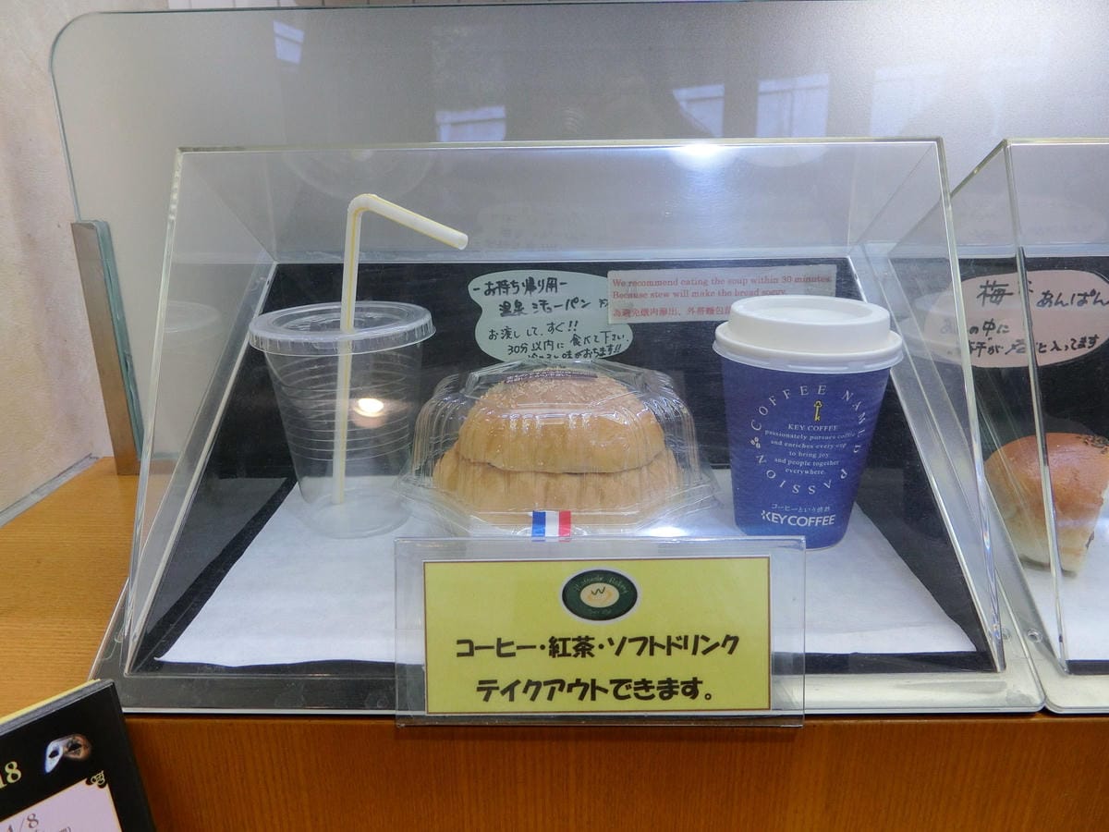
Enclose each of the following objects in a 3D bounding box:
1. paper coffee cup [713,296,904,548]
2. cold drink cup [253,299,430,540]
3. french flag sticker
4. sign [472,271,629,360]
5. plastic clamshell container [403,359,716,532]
[{"bbox_3d":[0.115,0.003,0.379,0.084,0.107,0.084,4,20,14],"label":"paper coffee cup"},{"bbox_3d":[-0.102,0.002,0.398,0.086,0.102,0.086,-1,19,0],"label":"cold drink cup"},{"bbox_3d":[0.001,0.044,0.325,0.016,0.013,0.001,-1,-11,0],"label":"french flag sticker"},{"bbox_3d":[-0.002,-0.054,0.439,0.090,0.052,0.001,-1,19,0],"label":"sign"},{"bbox_3d":[0.001,0.020,0.387,0.142,0.071,0.139,-1,19,0],"label":"plastic clamshell container"}]

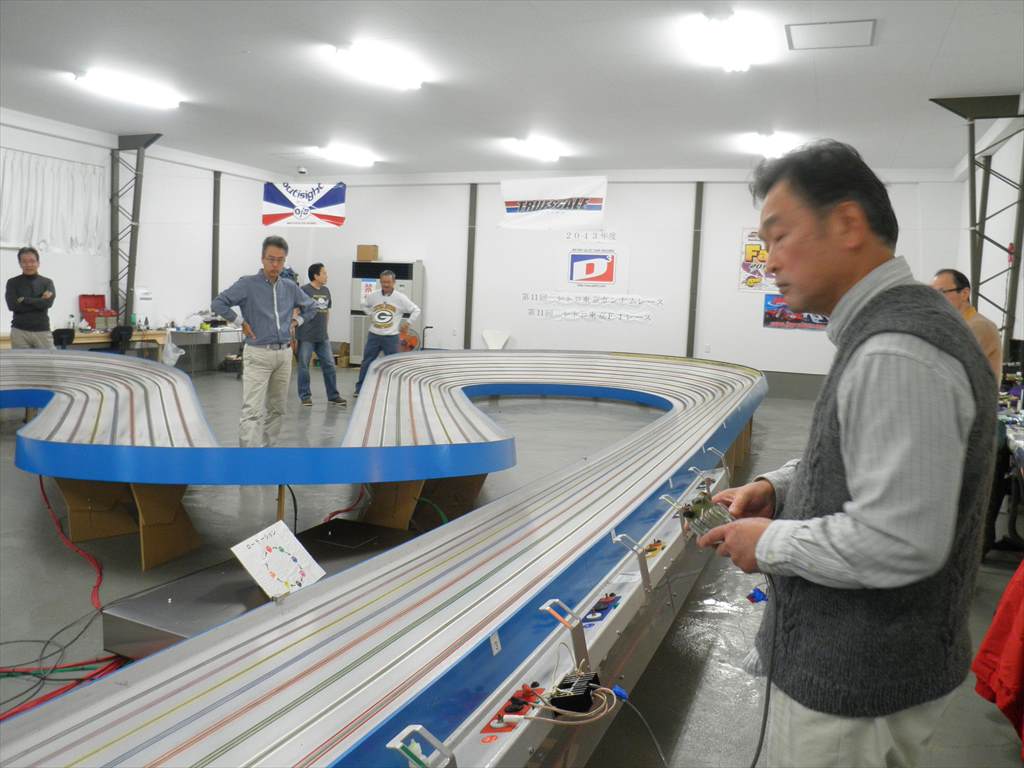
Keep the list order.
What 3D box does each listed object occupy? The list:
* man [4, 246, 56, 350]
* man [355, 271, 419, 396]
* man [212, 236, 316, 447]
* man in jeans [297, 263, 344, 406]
[{"bbox_3d":[-4.476,-0.474,7.700,0.520,1.670,0.380,-1,7,-27],"label":"man"},{"bbox_3d":[-1.606,-0.652,10.685,0.850,1.638,0.480,2,6,-6],"label":"man"},{"bbox_3d":[-1.790,-0.201,5.991,0.750,1.711,0.420,-2,8,-38],"label":"man"},{"bbox_3d":[-2.267,-0.600,9.807,0.550,1.663,0.450,-2,7,-36],"label":"man in jeans"}]

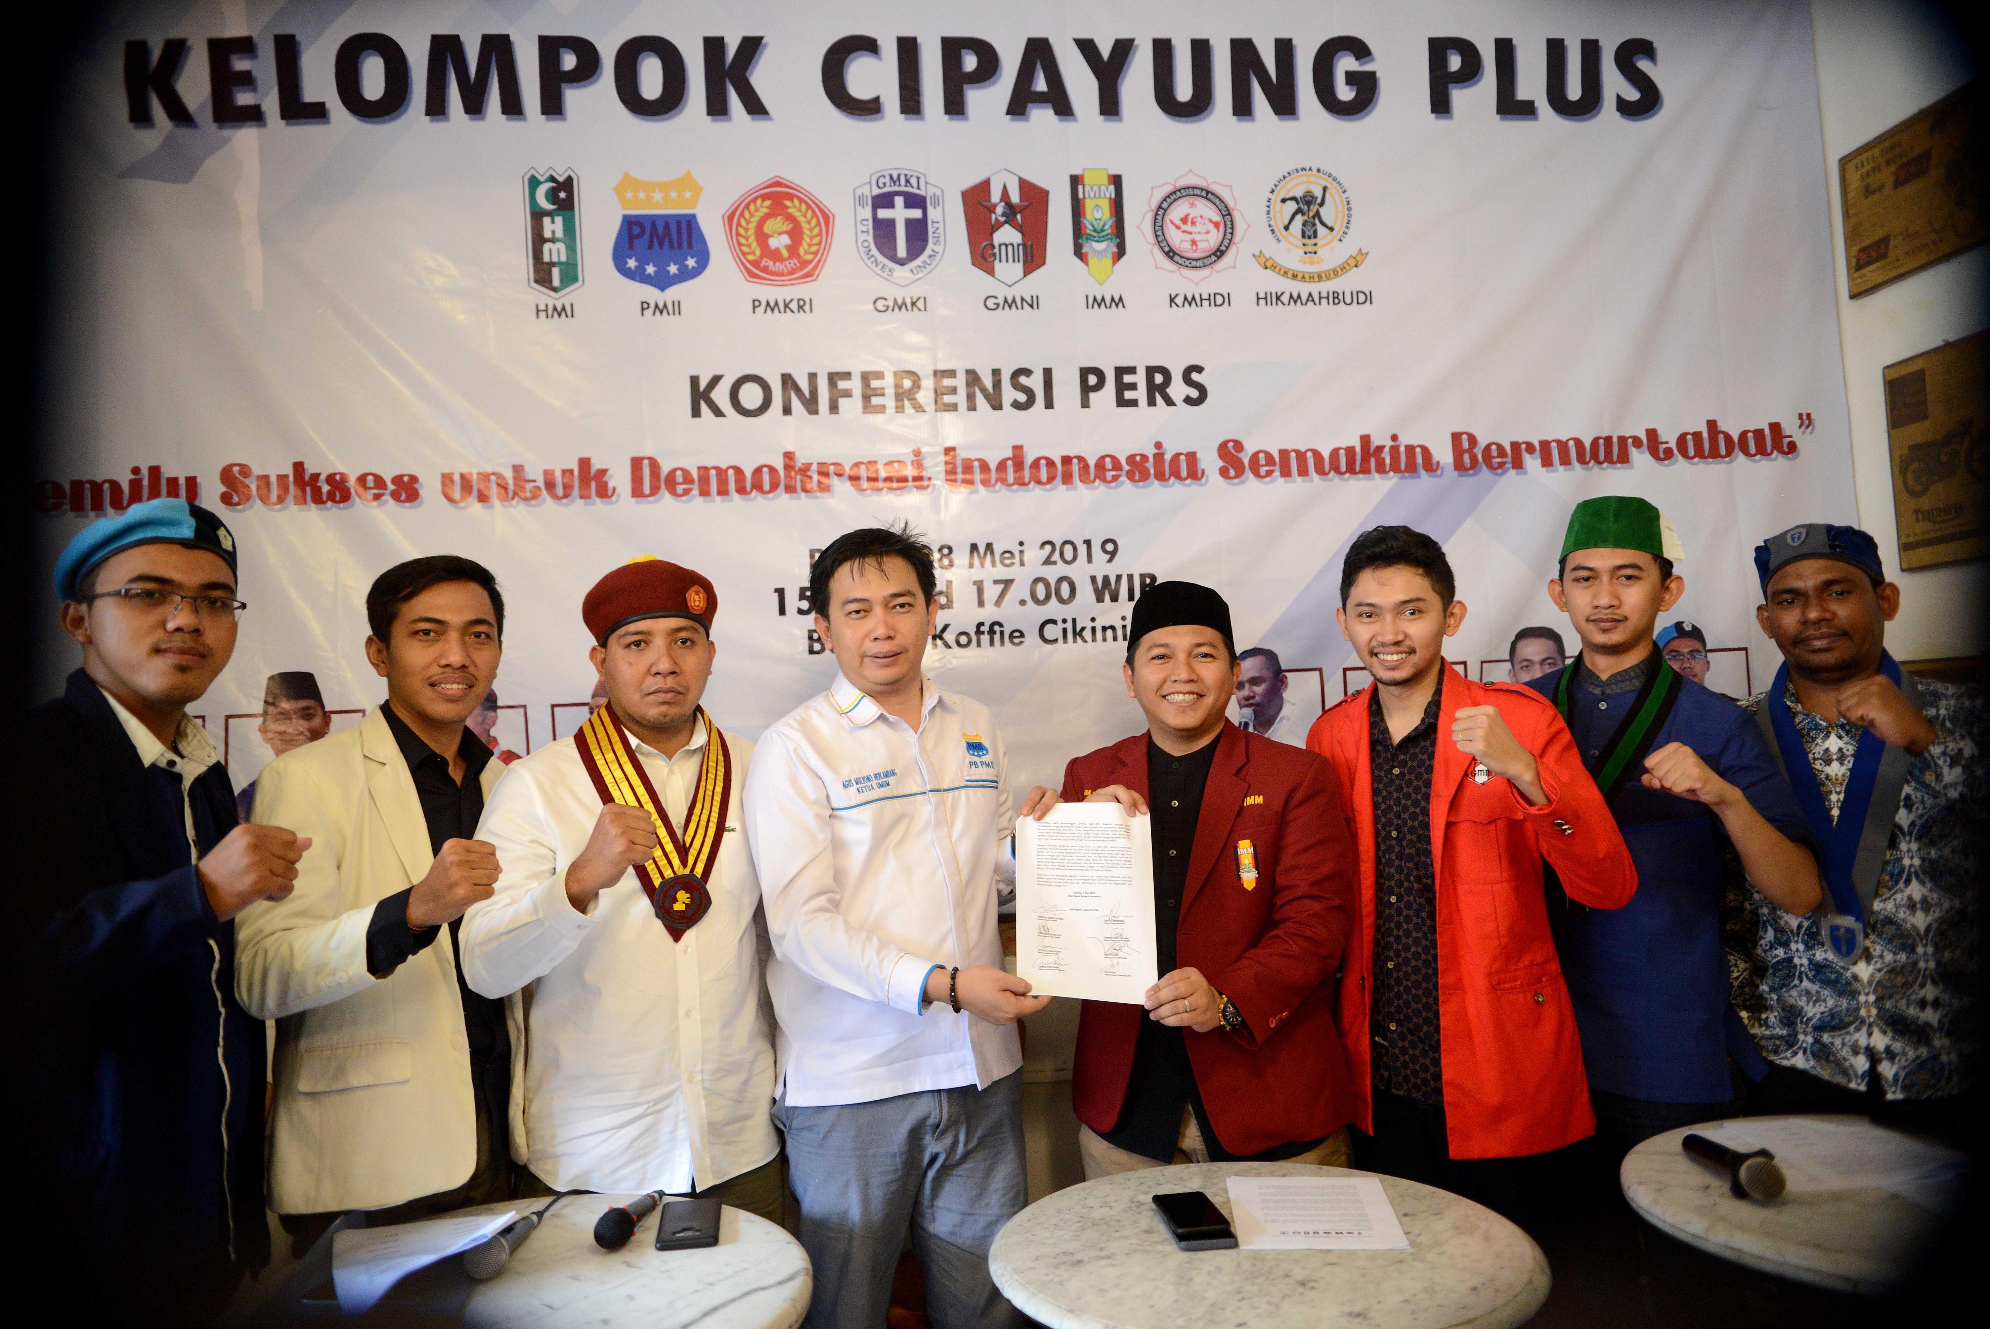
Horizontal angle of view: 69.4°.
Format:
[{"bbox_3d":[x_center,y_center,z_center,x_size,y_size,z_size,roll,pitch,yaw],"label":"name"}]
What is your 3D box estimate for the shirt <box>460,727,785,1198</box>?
[{"bbox_3d":[-0.532,0.402,2.070,0.470,0.670,0.360,-1,-2,-24],"label":"shirt"}]

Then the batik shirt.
[{"bbox_3d":[1.352,0.337,2.250,0.450,0.640,0.310,-3,-2,27],"label":"batik shirt"}]

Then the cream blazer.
[{"bbox_3d":[-0.830,0.390,1.950,0.450,0.690,0.330,0,-3,-33],"label":"cream blazer"}]

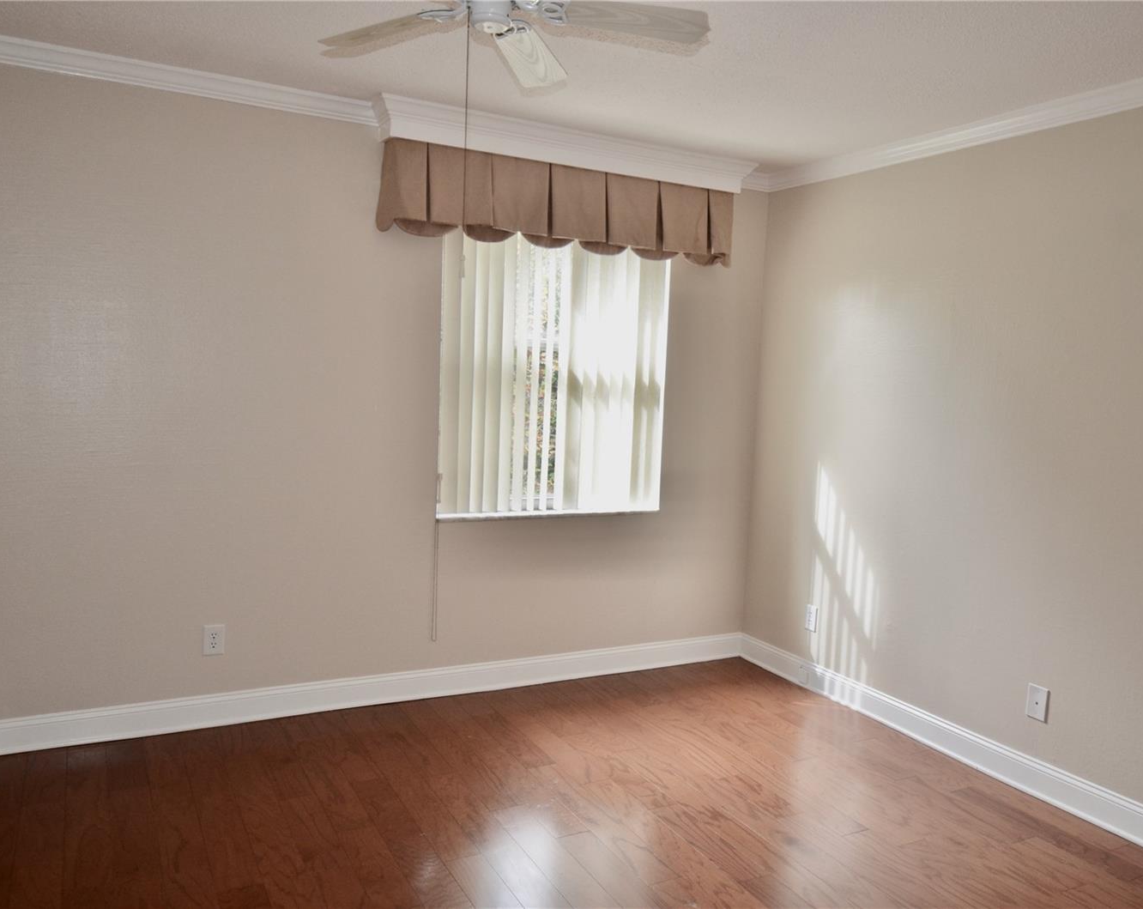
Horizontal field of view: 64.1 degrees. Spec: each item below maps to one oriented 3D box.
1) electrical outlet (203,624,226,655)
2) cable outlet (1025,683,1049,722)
[{"bbox_3d":[-1.423,0.742,3.639,0.078,0.122,0.008,0,6,-28],"label":"electrical outlet"},{"bbox_3d":[1.725,0.921,3.385,0.008,0.123,0.079,0,6,-28],"label":"cable outlet"}]

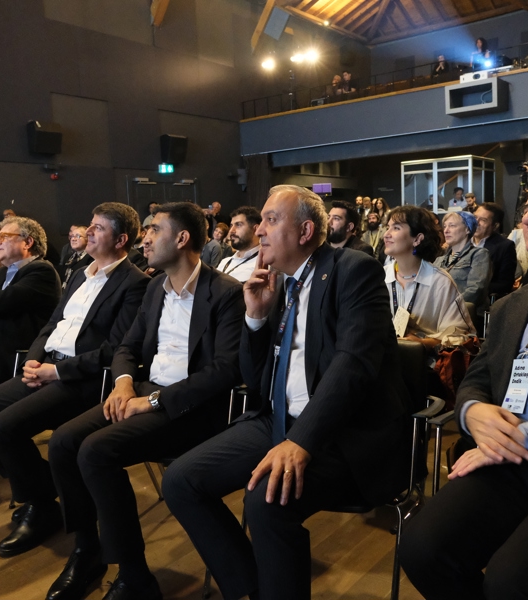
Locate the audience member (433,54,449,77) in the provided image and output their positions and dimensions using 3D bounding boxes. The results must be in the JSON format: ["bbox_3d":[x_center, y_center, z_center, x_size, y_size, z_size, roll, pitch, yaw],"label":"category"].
[{"bbox_3d":[3.949,-4.917,13.565,0.500,1.280,0.820,3,9,38],"label":"audience member"}]

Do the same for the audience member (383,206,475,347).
[{"bbox_3d":[0.685,0.205,2.714,0.520,1.240,0.820,3,9,38],"label":"audience member"}]

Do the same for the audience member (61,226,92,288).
[{"bbox_3d":[-1.845,-0.049,5.610,0.500,1.250,0.780,3,9,37],"label":"audience member"}]

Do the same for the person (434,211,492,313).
[{"bbox_3d":[1.092,0.100,3.502,0.500,1.220,0.800,3,9,37],"label":"person"}]

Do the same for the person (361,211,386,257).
[{"bbox_3d":[1.657,-0.706,9.391,0.550,1.300,0.840,3,9,38],"label":"person"}]

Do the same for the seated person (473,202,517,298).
[{"bbox_3d":[1.487,-0.021,4.069,0.540,1.280,0.800,3,9,37],"label":"seated person"}]

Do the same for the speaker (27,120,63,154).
[{"bbox_3d":[-3.638,-2.693,9.944,0.310,0.480,0.480,18,19,37],"label":"speaker"}]

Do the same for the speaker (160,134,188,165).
[{"bbox_3d":[-1.833,-3.083,12.289,0.310,0.480,0.480,17,18,34],"label":"speaker"}]

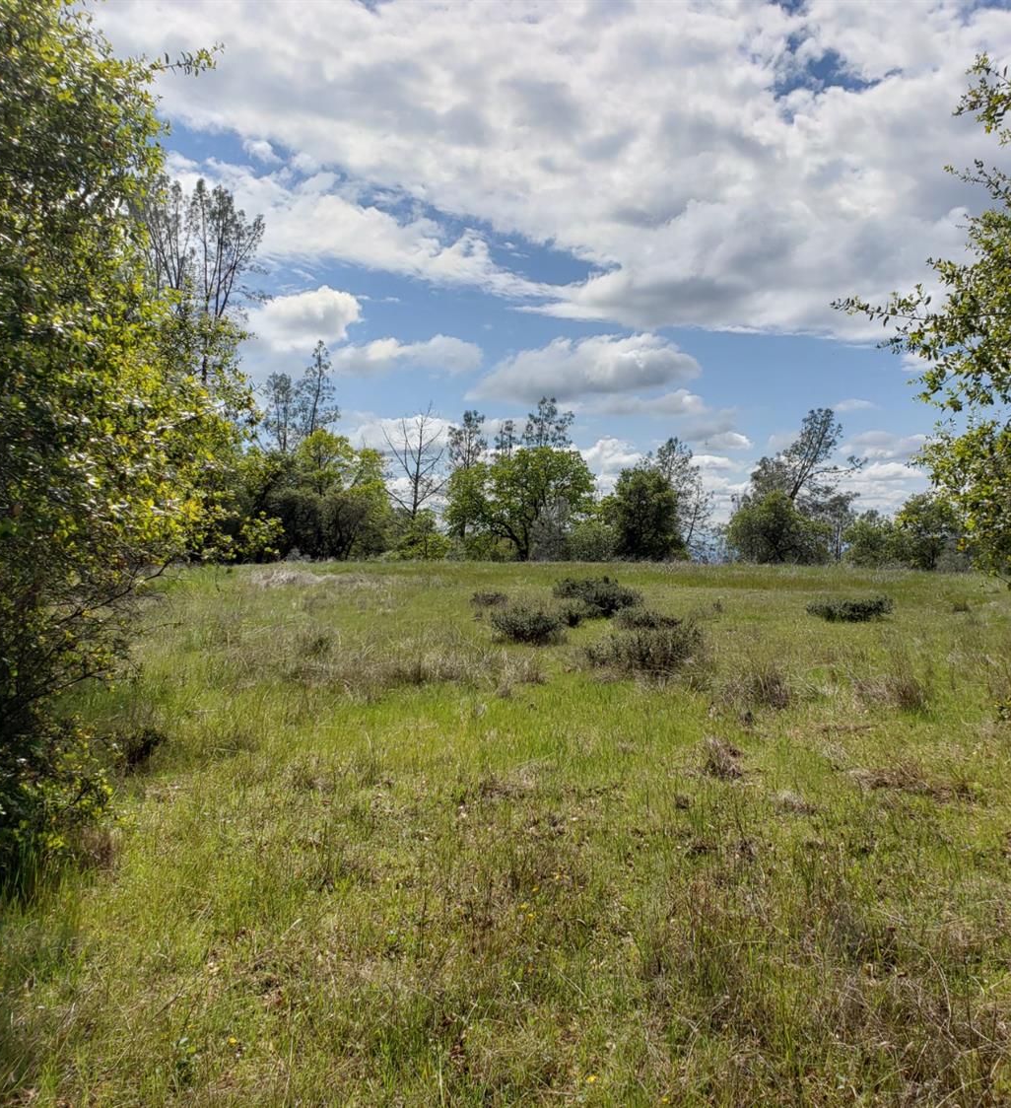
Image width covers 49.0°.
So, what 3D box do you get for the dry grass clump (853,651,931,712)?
[{"bbox_3d":[3.585,1.179,10.300,0.680,0.540,0.550,0,1,0],"label":"dry grass clump"}]

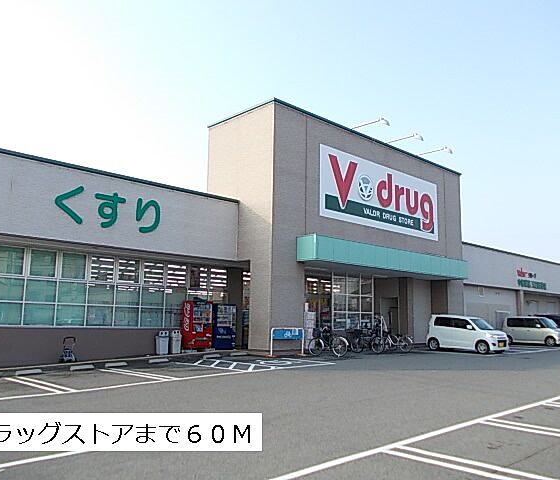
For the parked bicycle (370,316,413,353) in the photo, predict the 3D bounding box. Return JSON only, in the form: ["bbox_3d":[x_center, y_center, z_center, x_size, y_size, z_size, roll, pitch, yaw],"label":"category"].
[{"bbox_3d":[5.081,4.423,23.175,0.570,1.140,1.780,9,-12,-44],"label":"parked bicycle"}]

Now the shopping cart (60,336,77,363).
[{"bbox_3d":[-6.889,3.564,16.858,0.430,0.830,0.450,9,-12,-44],"label":"shopping cart"}]

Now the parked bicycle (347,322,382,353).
[{"bbox_3d":[3.745,4.272,22.120,0.570,1.100,1.750,9,-12,-44],"label":"parked bicycle"}]

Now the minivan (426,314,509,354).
[{"bbox_3d":[8.597,4.276,23.681,1.475,1.640,3.395,9,-12,-44],"label":"minivan"}]

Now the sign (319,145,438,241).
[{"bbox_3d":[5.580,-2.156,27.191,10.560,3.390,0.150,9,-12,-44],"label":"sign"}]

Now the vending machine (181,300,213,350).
[{"bbox_3d":[-3.305,3.434,20.743,0.970,1.840,0.740,9,-12,-44],"label":"vending machine"}]

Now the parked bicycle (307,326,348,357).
[{"bbox_3d":[1.844,3.942,20.013,0.570,1.090,1.760,9,-12,-44],"label":"parked bicycle"}]

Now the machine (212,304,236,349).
[{"bbox_3d":[-2.439,3.635,21.624,1.000,1.830,0.720,9,-12,-44],"label":"machine"}]

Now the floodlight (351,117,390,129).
[{"bbox_3d":[4.302,-5.426,24.835,0.320,0.400,2.150,9,-12,-44],"label":"floodlight"}]

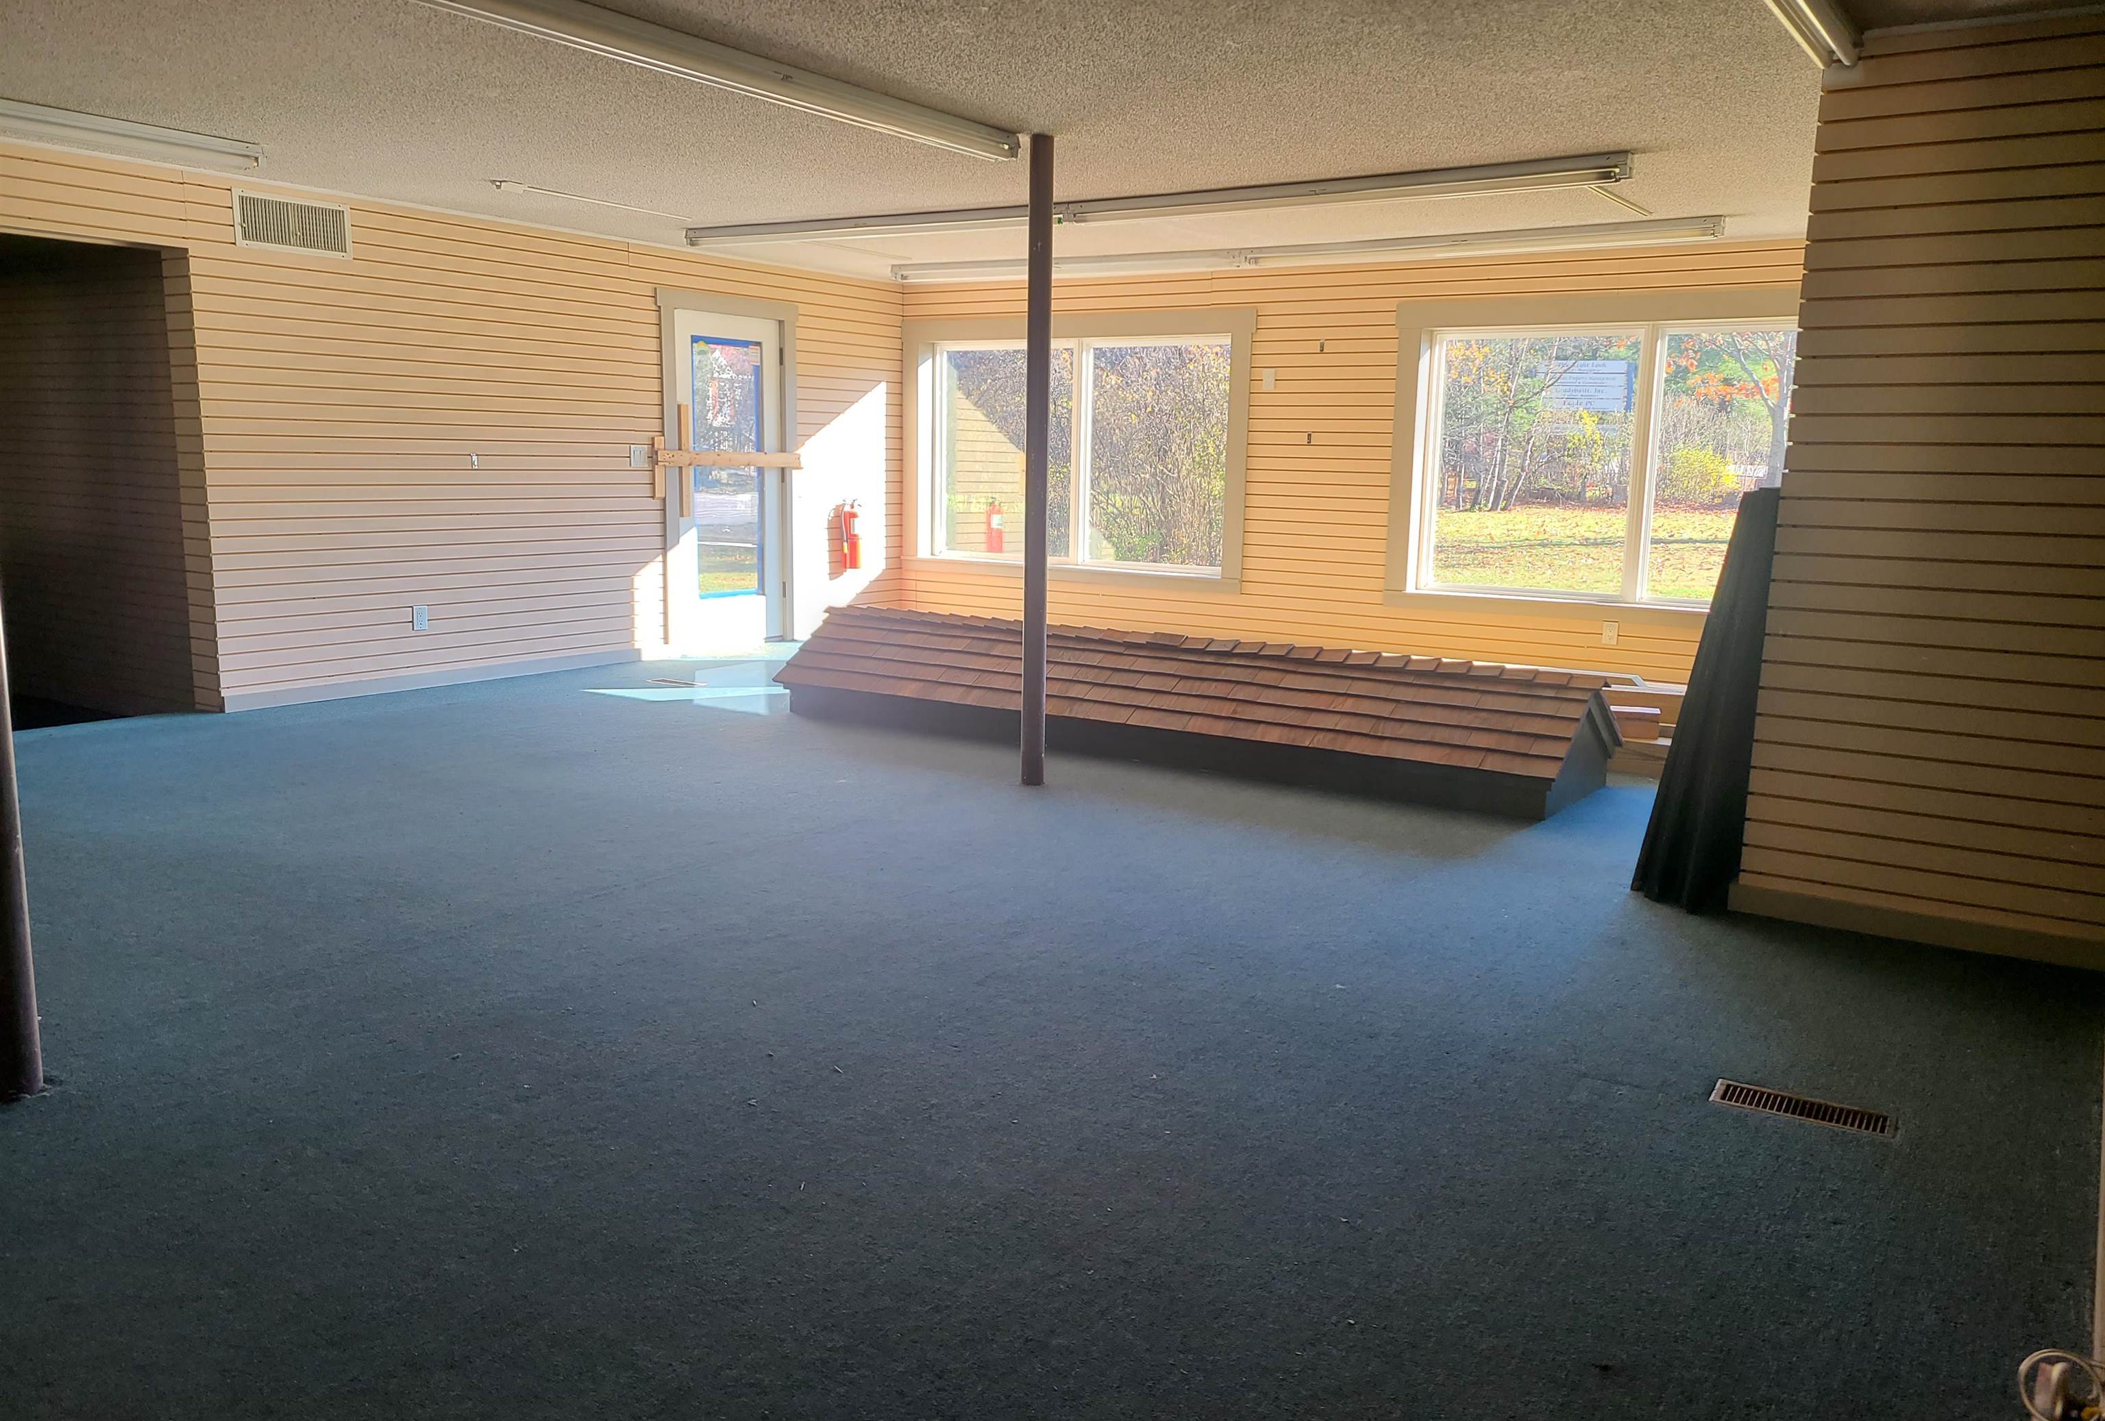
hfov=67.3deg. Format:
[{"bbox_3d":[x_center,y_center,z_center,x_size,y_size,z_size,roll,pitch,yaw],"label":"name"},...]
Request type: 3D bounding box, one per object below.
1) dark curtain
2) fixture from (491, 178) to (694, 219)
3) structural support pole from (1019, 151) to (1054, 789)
[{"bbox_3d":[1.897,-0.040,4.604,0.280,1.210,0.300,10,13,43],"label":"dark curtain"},{"bbox_3d":[-2.164,-2.396,7.507,0.050,0.040,1.190,7,11,32],"label":"fixture"},{"bbox_3d":[-0.054,-0.898,5.923,0.085,2.395,0.085,1,9,-1],"label":"structural support pole"}]

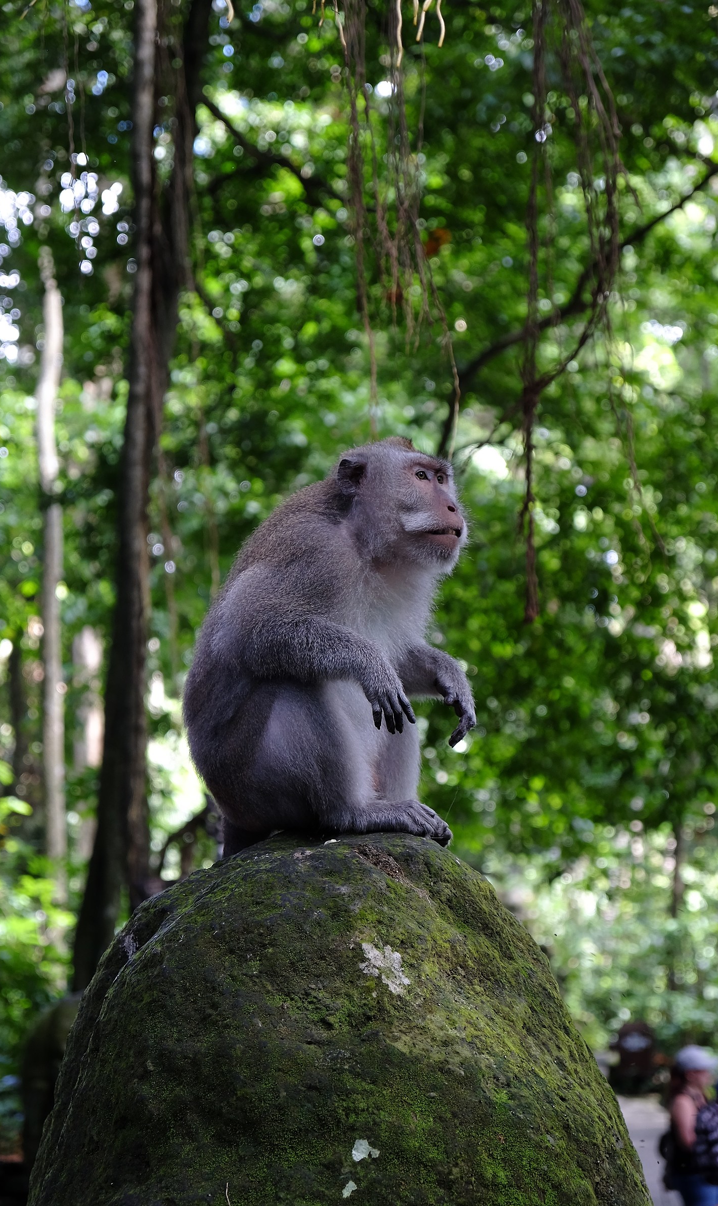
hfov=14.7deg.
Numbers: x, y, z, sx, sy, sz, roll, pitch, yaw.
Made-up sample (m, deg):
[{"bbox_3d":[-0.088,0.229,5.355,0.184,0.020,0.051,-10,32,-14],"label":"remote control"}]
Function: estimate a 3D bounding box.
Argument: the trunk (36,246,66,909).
[{"bbox_3d":[-2.214,-0.249,20.000,0.160,4.780,0.160,0,-8,0],"label":"trunk"}]

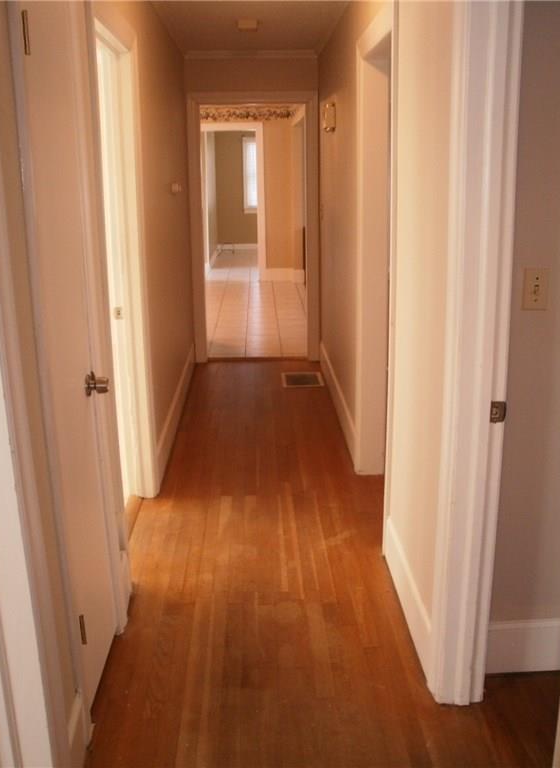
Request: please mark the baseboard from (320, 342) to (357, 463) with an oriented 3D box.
[{"bbox_3d":[0.383,0.041,5.300,0.023,0.190,2.280,-1,16,-2],"label":"baseboard"}]

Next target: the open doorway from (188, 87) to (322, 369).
[{"bbox_3d":[-0.197,-1.206,6.172,1.025,2.110,0.150,-1,16,-2],"label":"open doorway"}]

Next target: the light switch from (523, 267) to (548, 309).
[{"bbox_3d":[0.721,-0.265,2.159,0.070,0.115,0.015,-1,16,-2],"label":"light switch"}]

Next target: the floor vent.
[{"bbox_3d":[0.174,-0.040,5.905,0.305,0.015,0.390,-1,16,-2],"label":"floor vent"}]

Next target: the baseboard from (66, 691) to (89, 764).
[{"bbox_3d":[-0.567,0.993,2.095,0.023,0.195,0.200,-1,16,-2],"label":"baseboard"}]

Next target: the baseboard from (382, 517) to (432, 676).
[{"bbox_3d":[0.471,0.763,2.802,0.023,0.205,0.725,-1,16,-2],"label":"baseboard"}]

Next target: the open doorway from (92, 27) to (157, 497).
[{"bbox_3d":[-0.676,-0.343,3.175,0.148,2.096,0.887,-1,16,-1],"label":"open doorway"}]

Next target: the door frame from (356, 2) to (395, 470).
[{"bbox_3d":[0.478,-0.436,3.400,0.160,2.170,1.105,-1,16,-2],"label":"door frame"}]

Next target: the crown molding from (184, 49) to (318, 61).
[{"bbox_3d":[-0.212,-2.469,5.737,1.030,0.080,0.065,-1,16,-2],"label":"crown molding"}]

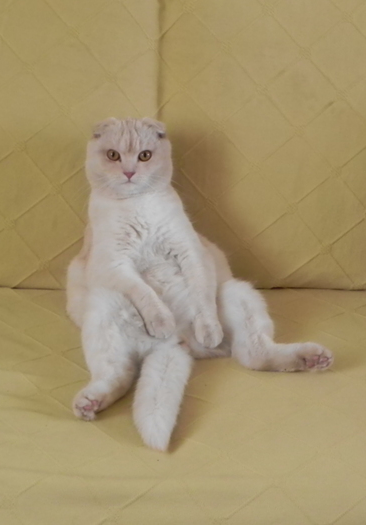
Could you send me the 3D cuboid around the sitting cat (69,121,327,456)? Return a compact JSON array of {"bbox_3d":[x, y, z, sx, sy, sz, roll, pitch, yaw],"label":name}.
[{"bbox_3d":[0.018,-0.003,1.815,0.330,0.270,0.440,-1,23,-3],"label":"sitting cat"}]

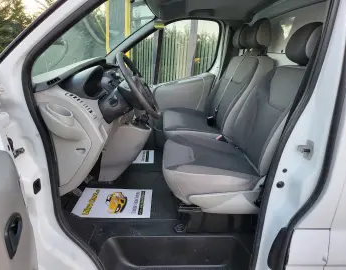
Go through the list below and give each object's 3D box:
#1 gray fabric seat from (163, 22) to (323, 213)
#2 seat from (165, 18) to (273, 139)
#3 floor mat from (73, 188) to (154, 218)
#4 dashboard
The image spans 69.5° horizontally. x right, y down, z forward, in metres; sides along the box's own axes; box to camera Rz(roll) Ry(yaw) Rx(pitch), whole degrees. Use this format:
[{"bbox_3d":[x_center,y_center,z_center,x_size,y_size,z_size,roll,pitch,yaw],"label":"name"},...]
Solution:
[{"bbox_3d":[0.362,-0.127,1.429,0.832,0.985,0.528,1,15,-3],"label":"gray fabric seat"},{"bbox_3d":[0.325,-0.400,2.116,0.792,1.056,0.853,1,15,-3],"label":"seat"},{"bbox_3d":[-0.355,0.416,1.570,0.457,0.015,0.337,1,15,-3],"label":"floor mat"},{"bbox_3d":[-0.588,-0.222,1.789,0.609,0.670,1.522,1,15,-3],"label":"dashboard"}]

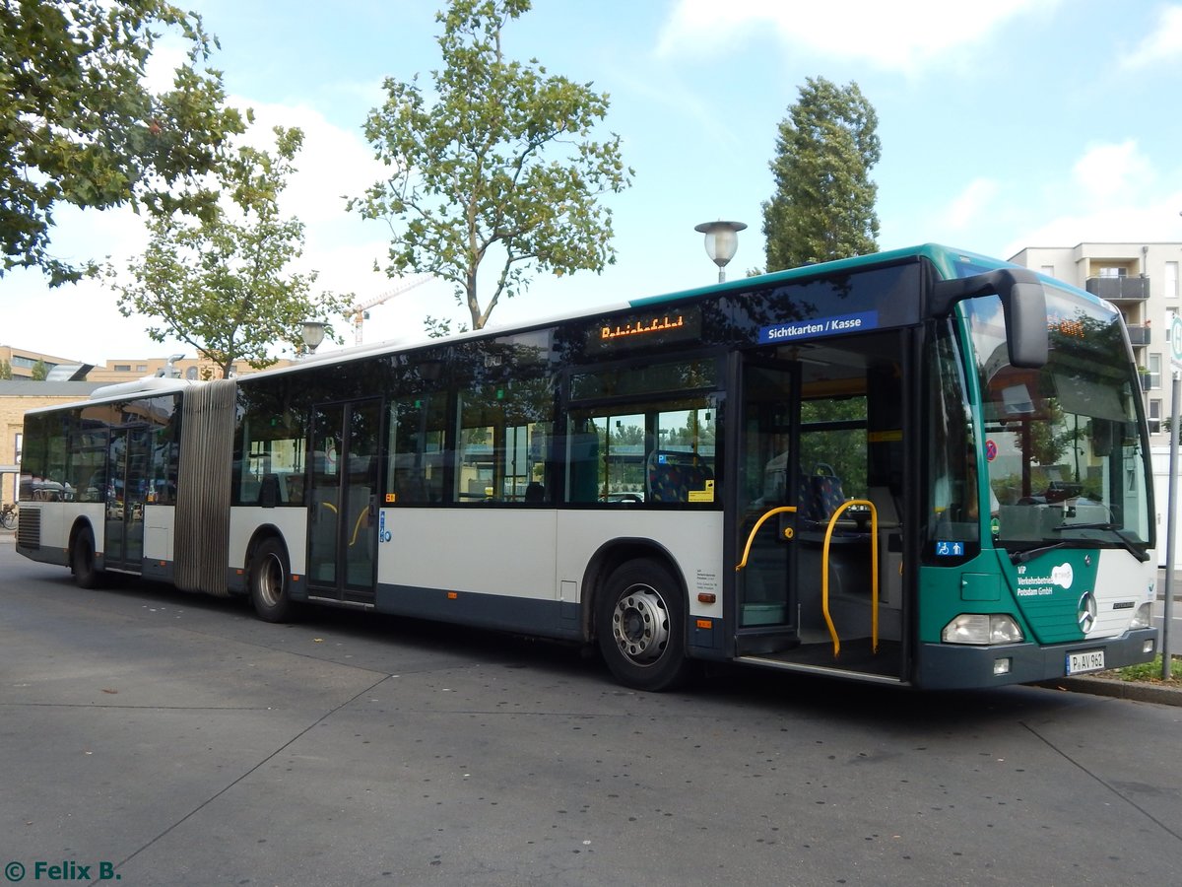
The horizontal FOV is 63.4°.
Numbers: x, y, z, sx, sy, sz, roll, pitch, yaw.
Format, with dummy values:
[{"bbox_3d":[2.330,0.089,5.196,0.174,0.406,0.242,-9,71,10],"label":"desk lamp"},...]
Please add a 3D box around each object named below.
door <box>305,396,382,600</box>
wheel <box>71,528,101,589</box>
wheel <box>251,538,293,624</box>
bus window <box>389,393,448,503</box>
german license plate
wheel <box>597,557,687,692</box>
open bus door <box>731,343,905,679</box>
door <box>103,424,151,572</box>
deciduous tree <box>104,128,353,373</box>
[{"bbox_3d":[-2.593,0.611,10.158,1.412,2.139,0.100,-3,-6,44],"label":"door"},{"bbox_3d":[-7.811,1.841,15.103,0.971,0.957,0.320,-3,-6,42],"label":"wheel"},{"bbox_3d":[-3.624,1.615,11.290,0.971,0.957,0.320,-3,-6,44],"label":"wheel"},{"bbox_3d":[-1.667,0.060,9.285,1.075,1.085,0.050,-3,-6,44],"label":"bus window"},{"bbox_3d":[3.284,1.452,6.350,0.520,0.115,0.030,5,-6,-40],"label":"german license plate"},{"bbox_3d":[0.465,1.377,7.354,0.971,0.957,0.300,-3,-6,44],"label":"wheel"},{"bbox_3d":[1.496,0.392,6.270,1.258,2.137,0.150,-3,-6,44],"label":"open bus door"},{"bbox_3d":[-6.810,0.821,14.078,1.455,2.154,0.100,-3,-6,42],"label":"door"},{"bbox_3d":[-8.342,-2.208,21.905,5.255,10.101,5.146,3,-5,-21],"label":"deciduous tree"}]

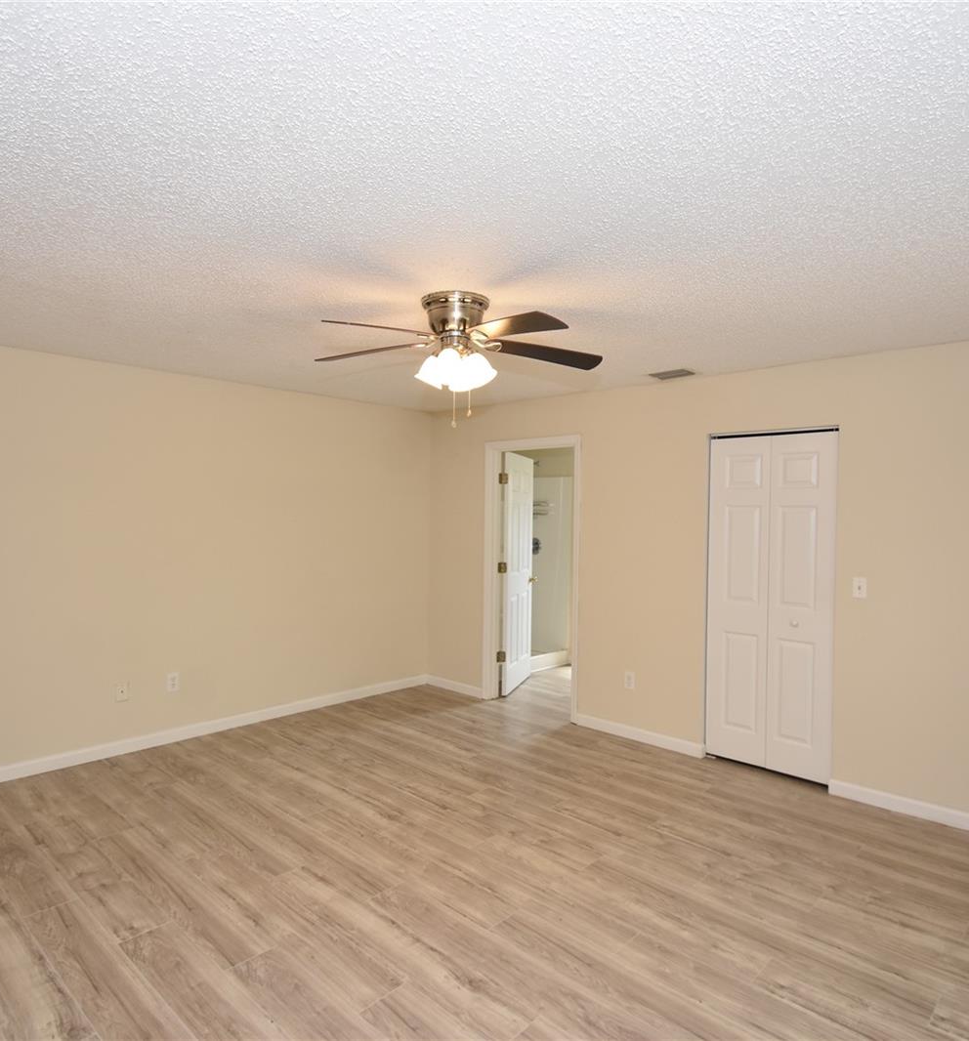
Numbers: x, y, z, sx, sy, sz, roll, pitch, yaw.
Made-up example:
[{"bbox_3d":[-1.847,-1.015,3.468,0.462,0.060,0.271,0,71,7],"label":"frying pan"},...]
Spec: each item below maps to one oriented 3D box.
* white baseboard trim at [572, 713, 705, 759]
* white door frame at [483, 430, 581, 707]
[{"bbox_3d":[1.038,1.467,4.461,0.948,0.085,0.015,1,1,41],"label":"white baseboard trim"},{"bbox_3d":[0.389,0.432,5.119,0.926,2.122,0.140,1,1,41],"label":"white door frame"}]

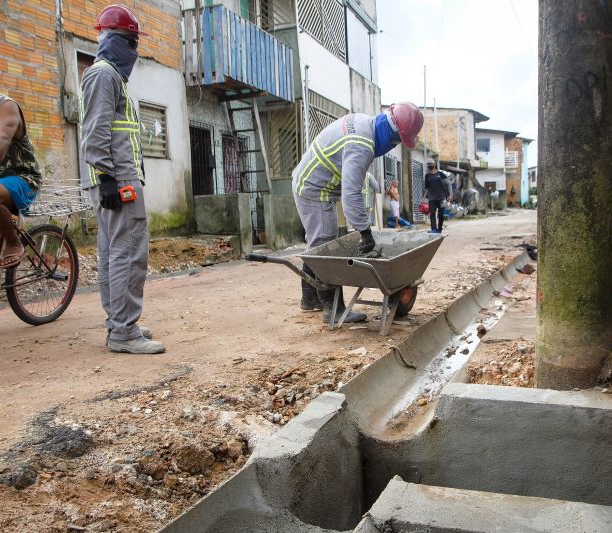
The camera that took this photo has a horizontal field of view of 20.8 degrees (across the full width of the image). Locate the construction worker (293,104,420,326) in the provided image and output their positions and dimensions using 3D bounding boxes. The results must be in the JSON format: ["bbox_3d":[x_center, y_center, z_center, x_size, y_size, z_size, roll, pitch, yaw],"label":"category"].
[{"bbox_3d":[0.343,-0.353,10.900,0.850,1.430,0.600,-1,2,-15],"label":"construction worker"}]

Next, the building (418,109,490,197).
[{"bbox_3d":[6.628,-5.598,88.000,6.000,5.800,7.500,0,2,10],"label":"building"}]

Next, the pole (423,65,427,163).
[{"bbox_3d":[3.999,-4.117,56.000,0.100,5.400,0.100,-1,2,0],"label":"pole"}]

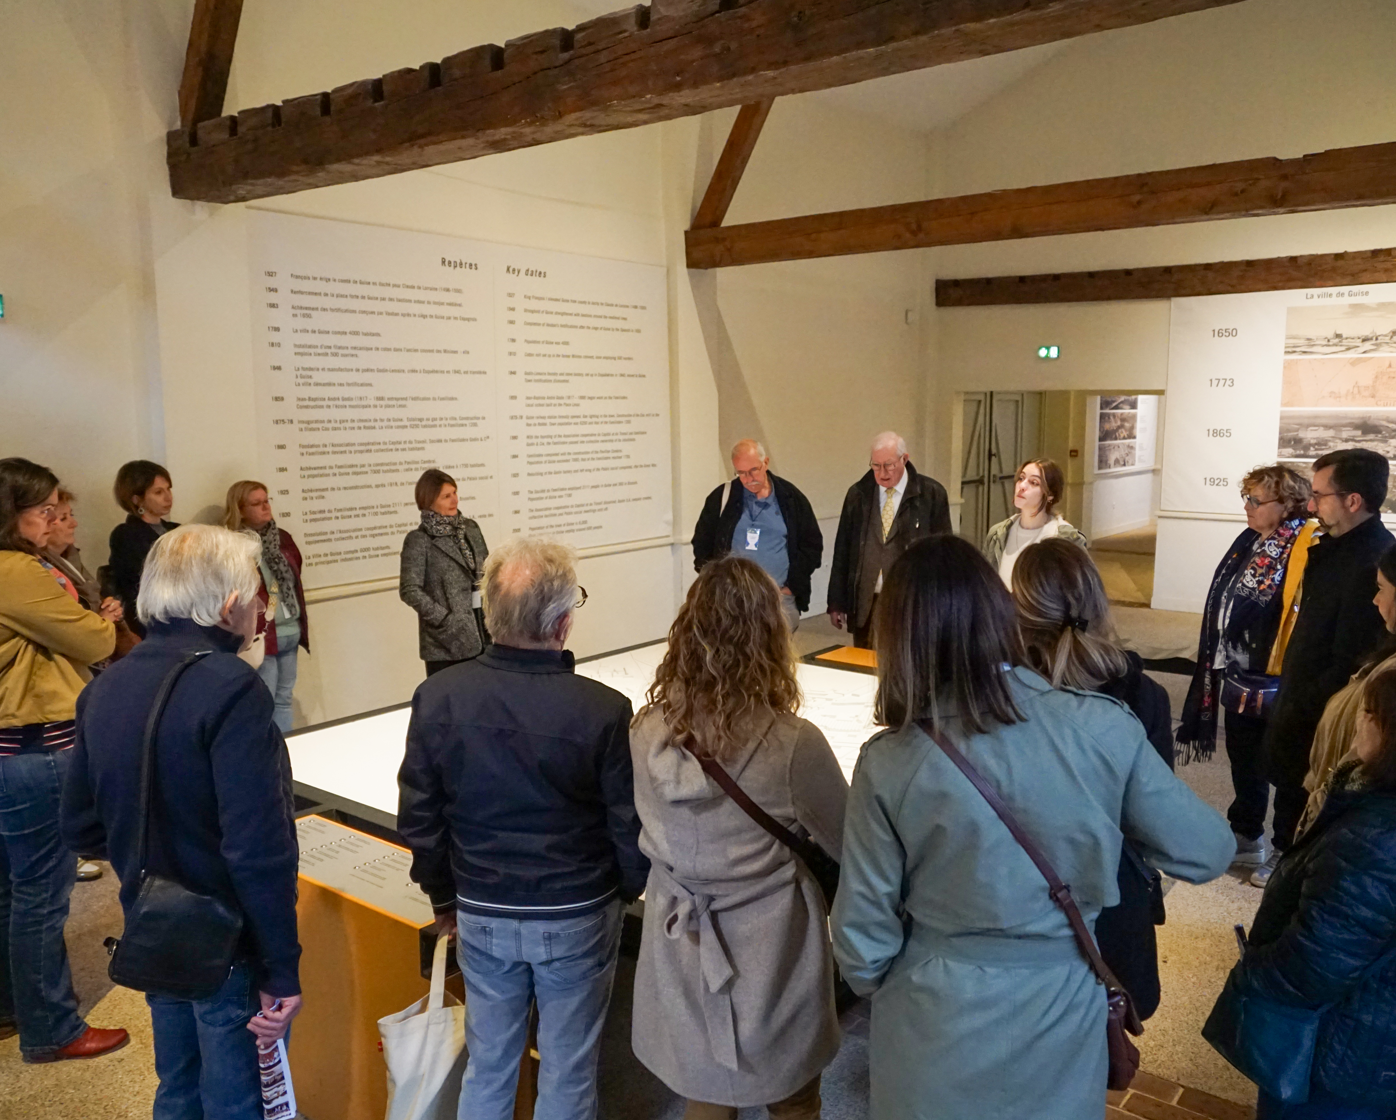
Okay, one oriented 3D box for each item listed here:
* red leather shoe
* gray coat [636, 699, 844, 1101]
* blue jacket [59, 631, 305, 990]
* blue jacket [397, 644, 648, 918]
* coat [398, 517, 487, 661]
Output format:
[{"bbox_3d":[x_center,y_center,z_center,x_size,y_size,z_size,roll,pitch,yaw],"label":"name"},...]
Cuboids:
[{"bbox_3d":[-1.891,1.441,3.417,0.275,0.095,0.100,-4,9,-24],"label":"red leather shoe"},{"bbox_3d":[0.082,0.683,2.305,0.460,0.880,0.350,2,8,14],"label":"gray coat"},{"bbox_3d":[-1.012,0.483,2.201,0.480,0.740,0.340,2,8,18],"label":"blue jacket"},{"bbox_3d":[-0.374,0.468,2.389,0.530,0.610,0.320,1,8,8],"label":"blue jacket"},{"bbox_3d":[-1.185,0.136,5.199,0.330,0.690,0.460,5,10,35],"label":"coat"}]

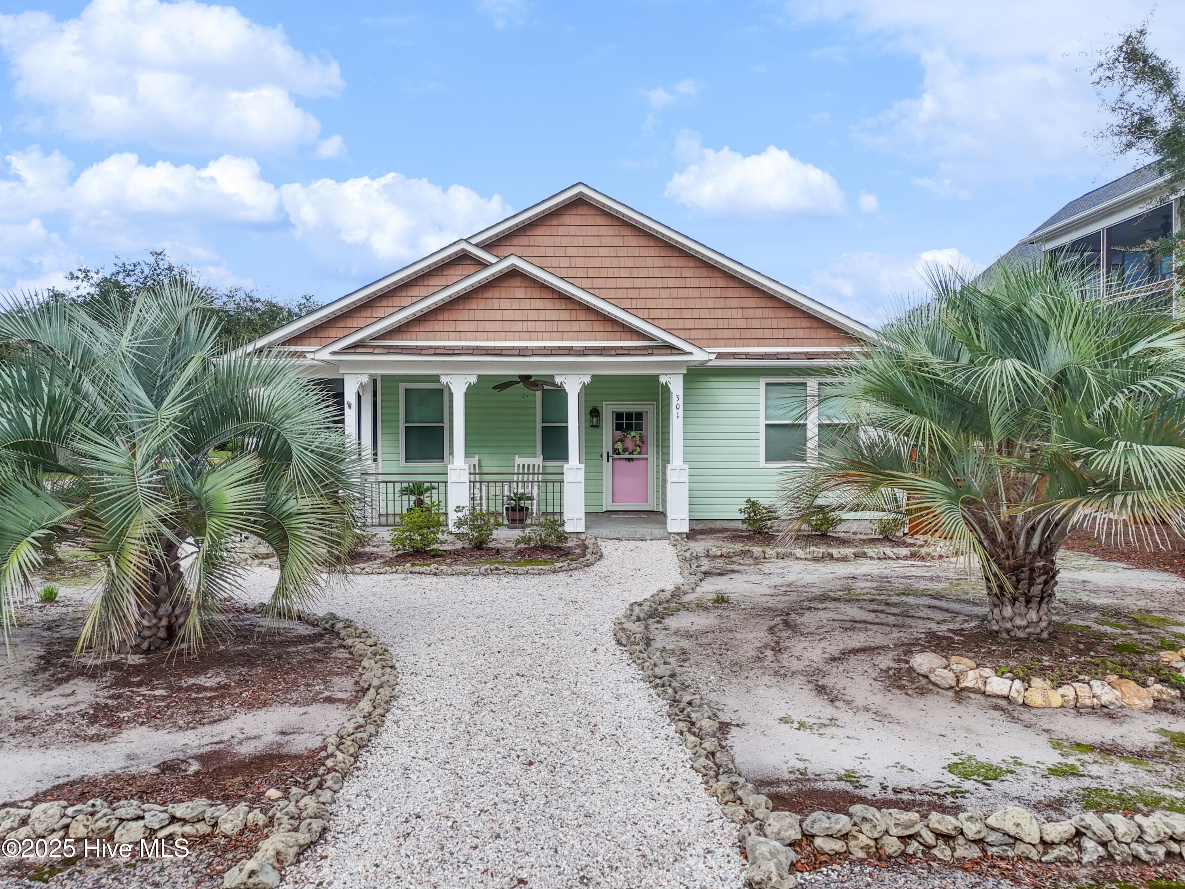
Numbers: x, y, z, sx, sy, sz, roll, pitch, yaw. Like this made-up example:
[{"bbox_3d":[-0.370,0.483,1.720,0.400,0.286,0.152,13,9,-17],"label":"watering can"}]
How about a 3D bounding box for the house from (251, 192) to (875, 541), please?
[{"bbox_3d":[-0.380,-1.430,19.150,12.000,5.920,12.600,0,0,0],"label":"house"}]

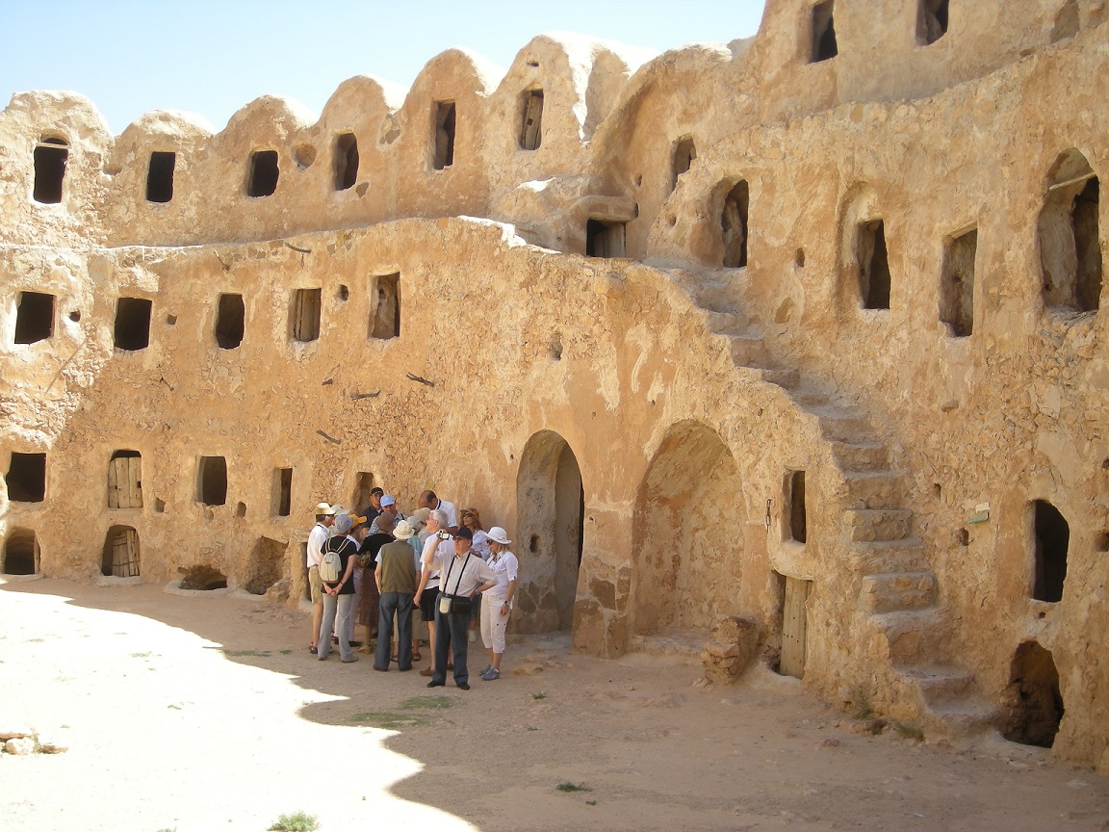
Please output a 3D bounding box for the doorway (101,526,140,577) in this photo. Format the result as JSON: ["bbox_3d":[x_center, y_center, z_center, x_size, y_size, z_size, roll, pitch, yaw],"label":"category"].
[{"bbox_3d":[-7.431,2.312,24.100,0.658,0.922,0.280,0,1,7],"label":"doorway"}]

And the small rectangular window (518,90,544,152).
[{"bbox_3d":[-0.263,-4.076,19.485,0.480,0.870,0.300,2,2,36],"label":"small rectangular window"}]

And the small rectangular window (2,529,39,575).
[{"bbox_3d":[-9.126,2.329,24.100,0.680,0.820,0.180,1,1,14],"label":"small rectangular window"}]

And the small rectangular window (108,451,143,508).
[{"bbox_3d":[-7.332,1.078,24.100,0.598,1.020,0.200,0,1,7],"label":"small rectangular window"}]

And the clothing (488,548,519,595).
[{"bbox_3d":[-0.570,1.731,15.600,0.290,0.511,0.420,-1,1,-37],"label":"clothing"}]

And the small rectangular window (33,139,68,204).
[{"bbox_3d":[-8.395,-4.054,23.501,0.570,1.070,0.300,0,2,-16],"label":"small rectangular window"}]

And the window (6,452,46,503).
[{"bbox_3d":[-8.607,0.990,23.001,0.640,0.850,0.300,0,2,-16],"label":"window"}]

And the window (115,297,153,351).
[{"bbox_3d":[-7.051,-1.539,23.600,0.720,0.880,0.180,1,2,23],"label":"window"}]

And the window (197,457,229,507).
[{"bbox_3d":[-5.447,1.037,22.500,0.600,0.760,0.180,2,2,30],"label":"window"}]

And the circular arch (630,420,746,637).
[{"bbox_3d":[1.686,1.343,16.660,1.600,2.550,0.600,2,2,41],"label":"circular arch"}]

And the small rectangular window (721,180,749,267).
[{"bbox_3d":[2.279,-2.411,17.700,0.250,1.112,0.381,-1,1,-44],"label":"small rectangular window"}]

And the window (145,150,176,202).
[{"bbox_3d":[-6.751,-4.107,24.200,0.508,0.892,0.220,0,1,12],"label":"window"}]

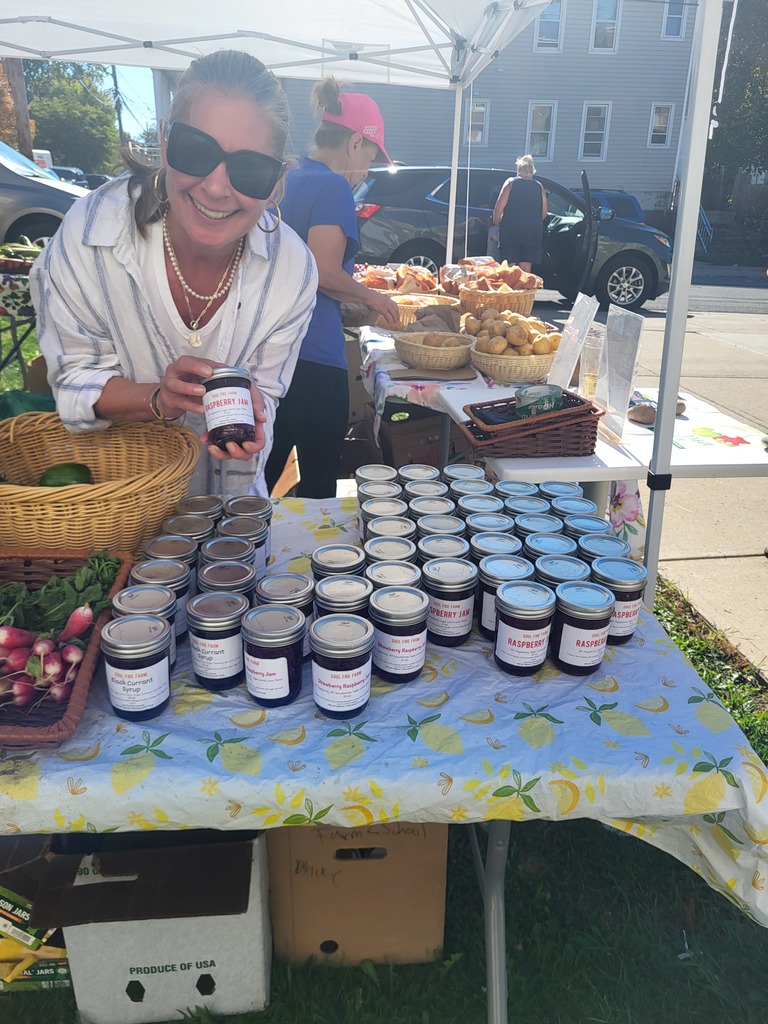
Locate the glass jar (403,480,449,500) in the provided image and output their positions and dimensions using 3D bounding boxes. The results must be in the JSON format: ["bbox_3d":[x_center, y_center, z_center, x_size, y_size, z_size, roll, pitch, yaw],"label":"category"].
[{"bbox_3d":[0.071,0.007,1.299,0.073,0.099,0.073,2,22,3],"label":"glass jar"}]

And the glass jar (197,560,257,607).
[{"bbox_3d":[-0.200,0.124,0.998,0.073,0.098,0.073,0,23,-5],"label":"glass jar"}]

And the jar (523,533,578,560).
[{"bbox_3d":[0.236,0.090,1.105,0.073,0.099,0.073,6,23,12],"label":"jar"}]

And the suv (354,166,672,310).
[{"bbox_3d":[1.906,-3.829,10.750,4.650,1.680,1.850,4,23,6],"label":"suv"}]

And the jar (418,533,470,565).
[{"bbox_3d":[0.082,0.092,1.087,0.073,0.099,0.073,4,23,5],"label":"jar"}]

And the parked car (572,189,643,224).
[{"bbox_3d":[3.018,-5.875,16.191,4.600,1.690,1.850,6,23,10],"label":"parked car"}]

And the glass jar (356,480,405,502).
[{"bbox_3d":[-0.007,0.007,1.288,0.073,0.098,0.073,2,23,-1],"label":"glass jar"}]

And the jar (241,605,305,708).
[{"bbox_3d":[-0.126,0.168,0.890,0.073,0.099,0.073,2,23,-1],"label":"jar"}]

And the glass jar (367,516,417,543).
[{"bbox_3d":[0.011,0.067,1.147,0.073,0.099,0.073,1,23,-1],"label":"glass jar"}]

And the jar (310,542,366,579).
[{"bbox_3d":[-0.061,0.106,1.042,0.071,0.099,0.071,2,23,-1],"label":"jar"}]

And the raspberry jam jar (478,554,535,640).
[{"bbox_3d":[0.161,0.118,1.032,0.071,0.099,0.071,2,23,-1],"label":"raspberry jam jar"}]

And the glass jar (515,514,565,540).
[{"bbox_3d":[0.233,0.062,1.174,0.073,0.099,0.073,6,23,11],"label":"glass jar"}]

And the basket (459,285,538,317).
[{"bbox_3d":[0.512,-0.951,3.528,0.370,0.145,0.350,3,23,4],"label":"basket"}]

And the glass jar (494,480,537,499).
[{"bbox_3d":[0.220,0.007,1.298,0.071,0.099,0.071,4,23,5],"label":"glass jar"}]

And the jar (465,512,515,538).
[{"bbox_3d":[0.158,0.061,1.174,0.073,0.098,0.073,2,23,-1],"label":"jar"}]

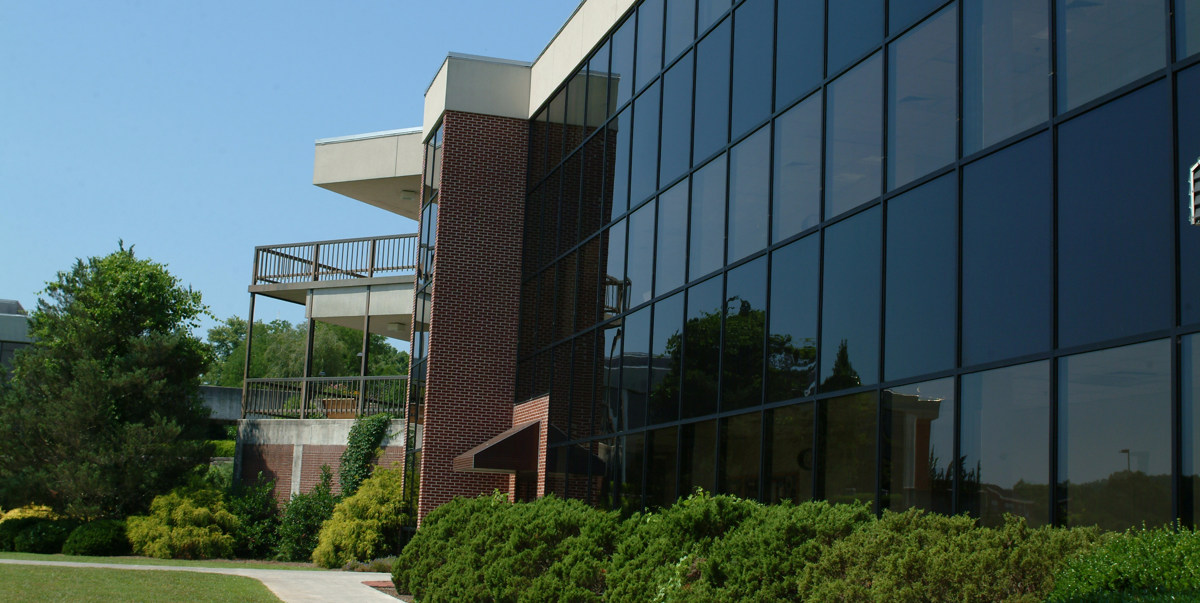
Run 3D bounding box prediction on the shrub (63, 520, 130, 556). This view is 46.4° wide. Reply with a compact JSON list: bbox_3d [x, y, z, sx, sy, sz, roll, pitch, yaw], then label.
[{"bbox_3d":[-12.209,5.726,33.917,1.550,0.870,1.500,6,-10,-19],"label":"shrub"}]

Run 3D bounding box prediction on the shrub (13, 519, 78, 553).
[{"bbox_3d":[-13.457,5.706,34.000,1.568,0.818,1.400,6,-10,-21],"label":"shrub"}]

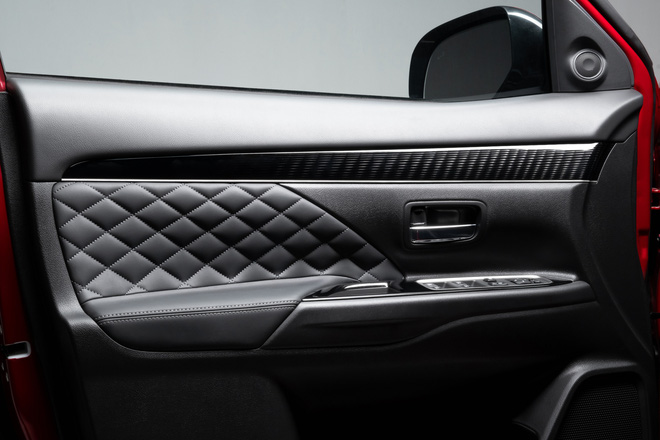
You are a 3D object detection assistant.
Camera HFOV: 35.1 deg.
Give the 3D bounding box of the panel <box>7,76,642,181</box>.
[{"bbox_3d":[0.042,-0.125,1.508,0.965,0.138,0.115,-1,10,-23],"label":"panel"}]

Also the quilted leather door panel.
[{"bbox_3d":[-0.113,0.053,1.396,0.495,0.200,0.105,-1,10,-23],"label":"quilted leather door panel"}]

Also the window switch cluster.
[{"bbox_3d":[0.228,0.097,1.532,0.215,0.022,0.062,-2,10,-23],"label":"window switch cluster"}]

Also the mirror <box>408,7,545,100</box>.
[{"bbox_3d":[0.262,-0.272,1.800,0.140,0.185,0.230,-10,14,-44],"label":"mirror"}]

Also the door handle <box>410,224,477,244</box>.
[{"bbox_3d":[0.168,0.021,1.549,0.103,0.027,0.025,-1,10,-23],"label":"door handle"}]

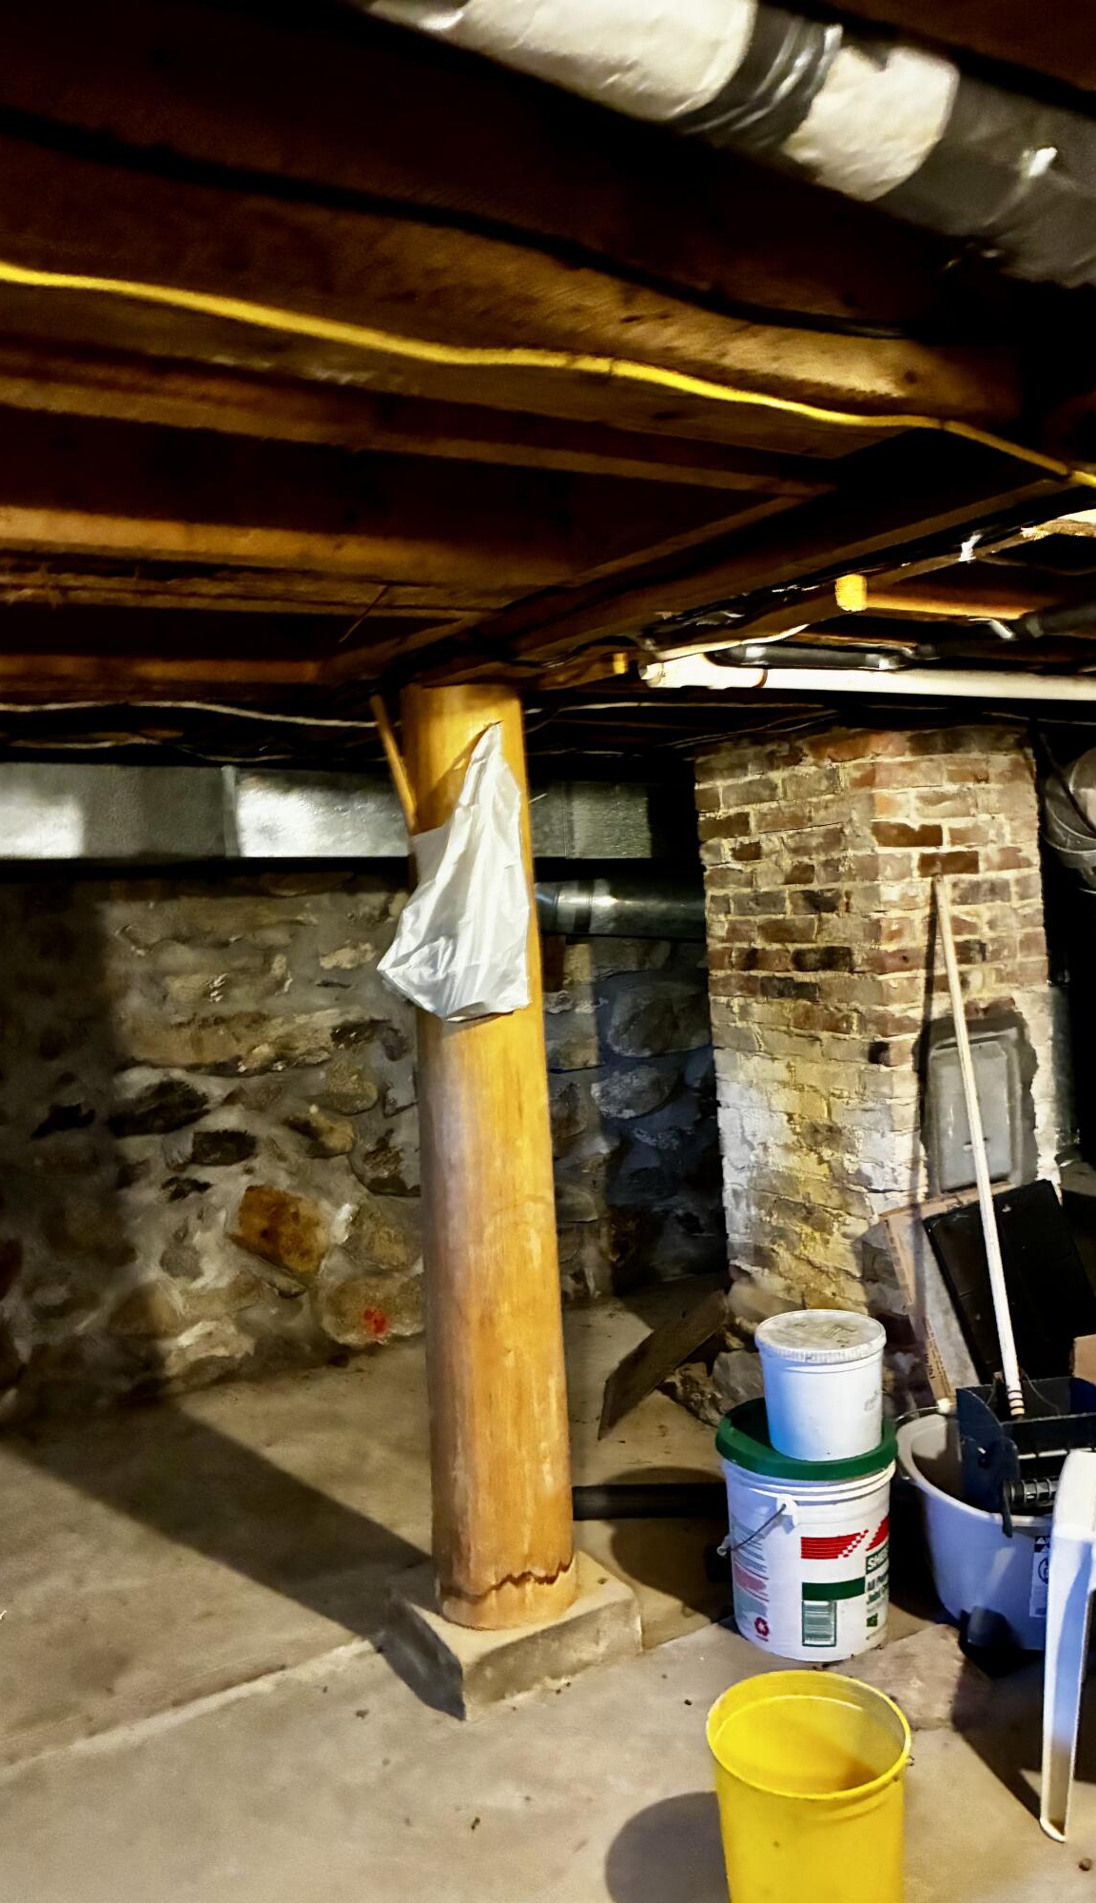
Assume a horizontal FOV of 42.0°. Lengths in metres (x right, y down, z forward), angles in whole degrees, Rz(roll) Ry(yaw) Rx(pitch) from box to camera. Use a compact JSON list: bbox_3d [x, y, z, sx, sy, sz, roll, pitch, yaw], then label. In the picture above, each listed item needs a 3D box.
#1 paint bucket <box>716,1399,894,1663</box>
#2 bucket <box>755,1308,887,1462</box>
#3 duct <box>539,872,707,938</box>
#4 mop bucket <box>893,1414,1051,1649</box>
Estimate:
[{"bbox_3d":[0.455,1.000,2.500,0.310,0.348,0.310,-2,4,11],"label":"paint bucket"},{"bbox_3d":[0.477,0.754,2.483,0.222,0.188,0.222,-2,4,11],"label":"bucket"},{"bbox_3d":[0.225,-0.124,4.050,0.620,0.160,0.160,-2,4,20],"label":"duct"},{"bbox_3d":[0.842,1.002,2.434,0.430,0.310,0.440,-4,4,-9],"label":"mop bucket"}]

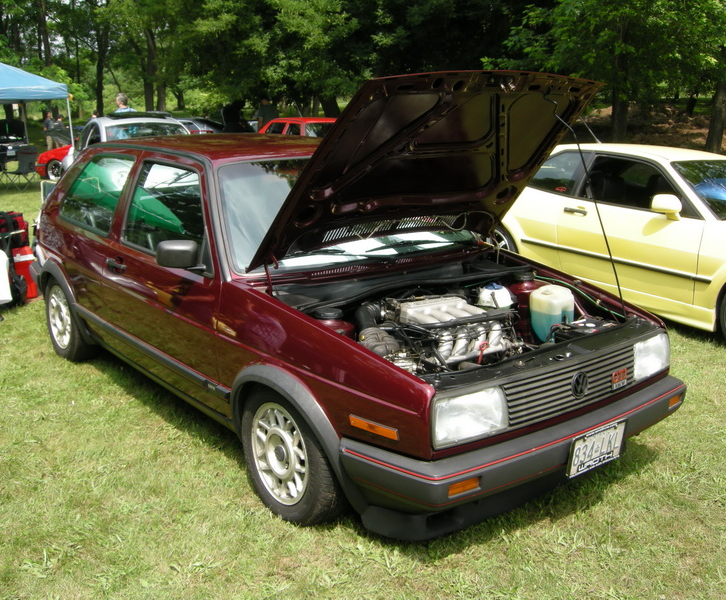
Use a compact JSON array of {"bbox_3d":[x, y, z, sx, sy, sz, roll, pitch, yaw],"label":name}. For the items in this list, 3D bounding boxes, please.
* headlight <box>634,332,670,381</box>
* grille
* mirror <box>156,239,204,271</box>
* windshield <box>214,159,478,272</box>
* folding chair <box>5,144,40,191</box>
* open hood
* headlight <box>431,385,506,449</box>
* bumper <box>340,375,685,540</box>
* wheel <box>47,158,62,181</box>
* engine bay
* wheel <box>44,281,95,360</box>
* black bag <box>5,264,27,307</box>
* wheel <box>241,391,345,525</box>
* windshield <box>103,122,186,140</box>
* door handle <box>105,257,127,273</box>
[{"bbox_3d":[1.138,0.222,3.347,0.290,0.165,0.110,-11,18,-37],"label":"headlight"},{"bbox_3d":[0.776,0.303,3.063,0.775,0.150,0.060,-10,18,-37],"label":"grille"},{"bbox_3d":[-0.789,-0.185,3.524,0.190,0.125,0.100,-10,18,-37],"label":"mirror"},{"bbox_3d":[-0.083,-0.434,3.936,1.400,0.600,0.110,-11,-25,-37],"label":"windshield"},{"bbox_3d":[-5.848,-2.295,14.186,0.500,0.800,0.460,8,16,30],"label":"folding chair"},{"bbox_3d":[0.297,-0.545,3.489,1.420,1.000,0.120,-10,59,-37],"label":"open hood"},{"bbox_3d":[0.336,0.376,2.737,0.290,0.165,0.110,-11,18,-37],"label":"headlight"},{"bbox_3d":[0.683,0.559,3.242,1.660,0.360,0.450,-10,18,-37],"label":"bumper"},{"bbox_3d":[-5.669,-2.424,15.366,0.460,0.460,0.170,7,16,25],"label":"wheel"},{"bbox_3d":[0.416,0.150,3.426,1.280,0.460,0.900,-11,18,-37],"label":"engine bay"},{"bbox_3d":[-1.785,0.095,5.161,0.195,0.575,0.575,-10,18,-37],"label":"wheel"},{"bbox_3d":[-2.712,-0.130,6.447,0.190,0.350,0.170,-3,15,-11],"label":"black bag"},{"bbox_3d":[-0.252,0.585,3.281,0.195,0.575,0.575,-10,18,-37],"label":"wheel"},{"bbox_3d":[-3.271,-2.479,12.879,1.360,0.480,0.680,-8,17,-33],"label":"windshield"},{"bbox_3d":[-1.230,-0.175,4.129,0.050,0.060,0.240,-11,18,-37],"label":"door handle"}]

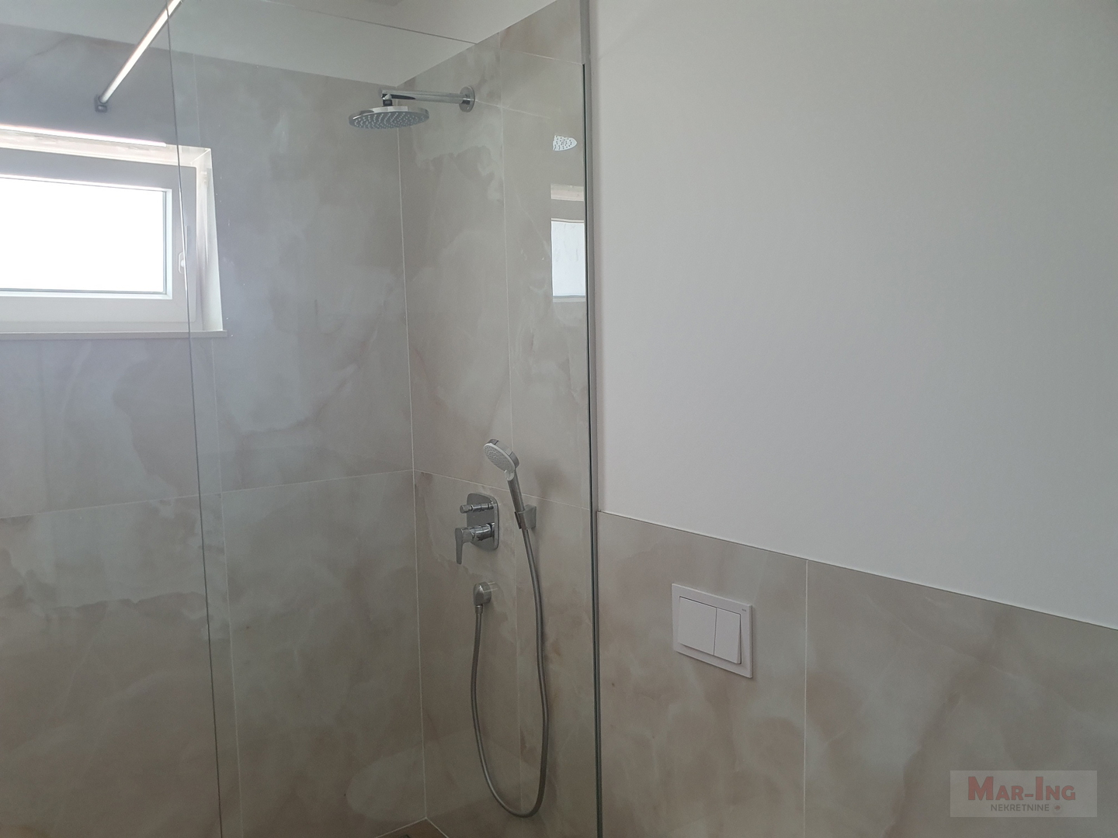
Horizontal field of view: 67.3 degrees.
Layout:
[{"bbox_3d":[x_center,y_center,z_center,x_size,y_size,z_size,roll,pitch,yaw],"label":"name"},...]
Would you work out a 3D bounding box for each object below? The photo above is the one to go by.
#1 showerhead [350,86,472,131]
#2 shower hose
[{"bbox_3d":[-0.385,-0.837,2.206,0.342,0.122,0.205,-5,6,-36],"label":"showerhead"},{"bbox_3d":[-0.158,0.678,2.318,0.070,0.845,0.372,-5,6,-36],"label":"shower hose"}]

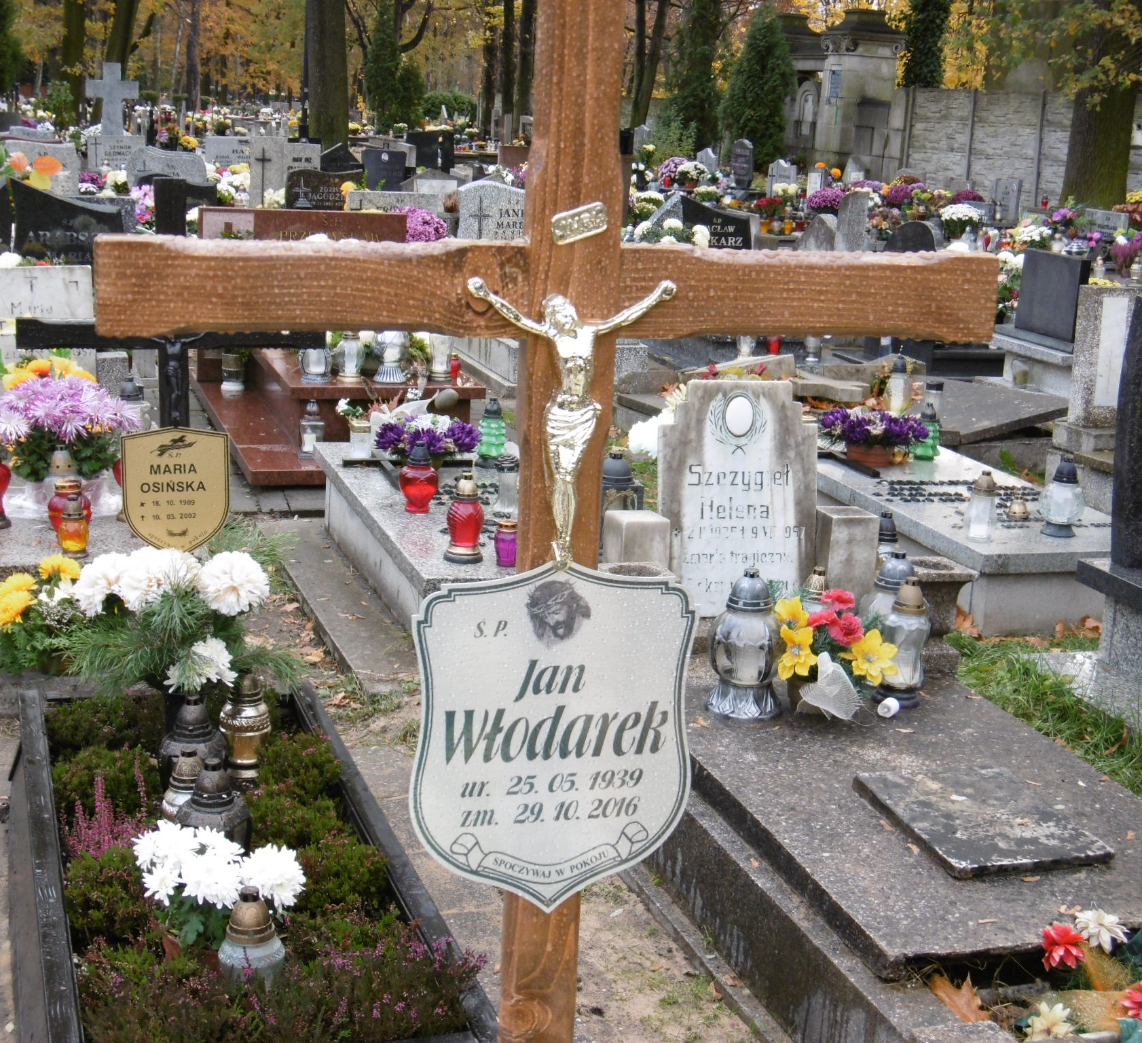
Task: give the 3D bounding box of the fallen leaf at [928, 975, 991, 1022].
[{"bbox_3d":[0.564,0.694,2.980,0.085,0.035,0.100,-1,13,-17],"label":"fallen leaf"}]

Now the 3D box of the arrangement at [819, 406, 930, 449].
[{"bbox_3d":[1.045,-0.323,7.050,0.360,0.145,0.230,-1,13,-17],"label":"arrangement"}]

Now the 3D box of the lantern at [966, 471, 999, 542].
[{"bbox_3d":[1.337,-0.054,6.632,0.106,0.214,0.106,3,11,11],"label":"lantern"}]

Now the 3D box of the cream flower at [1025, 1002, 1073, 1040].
[{"bbox_3d":[0.698,0.730,2.990,0.066,0.050,0.055,5,13,14],"label":"cream flower"}]

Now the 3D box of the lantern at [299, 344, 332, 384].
[{"bbox_3d":[-1.021,-0.677,8.213,0.135,0.240,0.135,-1,13,-16],"label":"lantern"}]

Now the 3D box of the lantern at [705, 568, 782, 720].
[{"bbox_3d":[0.342,0.242,4.055,0.152,0.283,0.152,4,13,5],"label":"lantern"}]

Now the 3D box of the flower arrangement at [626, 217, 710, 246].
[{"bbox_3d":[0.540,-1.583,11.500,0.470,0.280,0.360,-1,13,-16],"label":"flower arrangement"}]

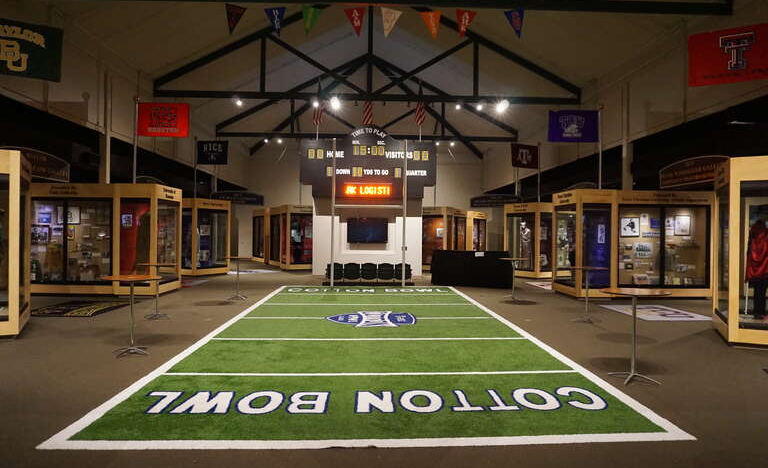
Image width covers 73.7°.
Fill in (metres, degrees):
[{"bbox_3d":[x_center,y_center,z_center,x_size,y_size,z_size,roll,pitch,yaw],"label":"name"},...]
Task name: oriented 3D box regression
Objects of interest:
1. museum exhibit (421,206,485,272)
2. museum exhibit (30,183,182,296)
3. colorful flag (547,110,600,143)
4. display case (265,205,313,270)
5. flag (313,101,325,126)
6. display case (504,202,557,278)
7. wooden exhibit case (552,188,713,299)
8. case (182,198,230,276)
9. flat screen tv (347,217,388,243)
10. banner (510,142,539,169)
[{"bbox_3d":[2.649,0.235,23.868,1.680,2.839,3.192,1,0,26],"label":"museum exhibit"},{"bbox_3d":[-7.445,0.169,13.519,3.494,2.839,1.596,0,0,-2],"label":"museum exhibit"},{"bbox_3d":[5.609,-3.167,15.100,1.500,0.910,0.060,0,0,-3],"label":"colorful flag"},{"bbox_3d":[-4.182,0.177,23.430,1.680,2.839,3.192,0,0,-30],"label":"display case"},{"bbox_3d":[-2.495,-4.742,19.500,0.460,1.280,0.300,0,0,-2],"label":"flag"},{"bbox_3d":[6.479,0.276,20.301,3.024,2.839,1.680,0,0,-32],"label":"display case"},{"bbox_3d":[6.619,0.290,13.939,3.511,2.839,1.596,0,0,-2],"label":"wooden exhibit case"},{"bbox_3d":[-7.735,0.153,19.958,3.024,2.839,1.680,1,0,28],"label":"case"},{"bbox_3d":[-0.634,-0.148,19.900,1.580,0.960,0.100,0,0,-2],"label":"flat screen tv"},{"bbox_3d":[5.429,-2.974,19.700,1.200,0.920,0.060,0,0,-14],"label":"banner"}]

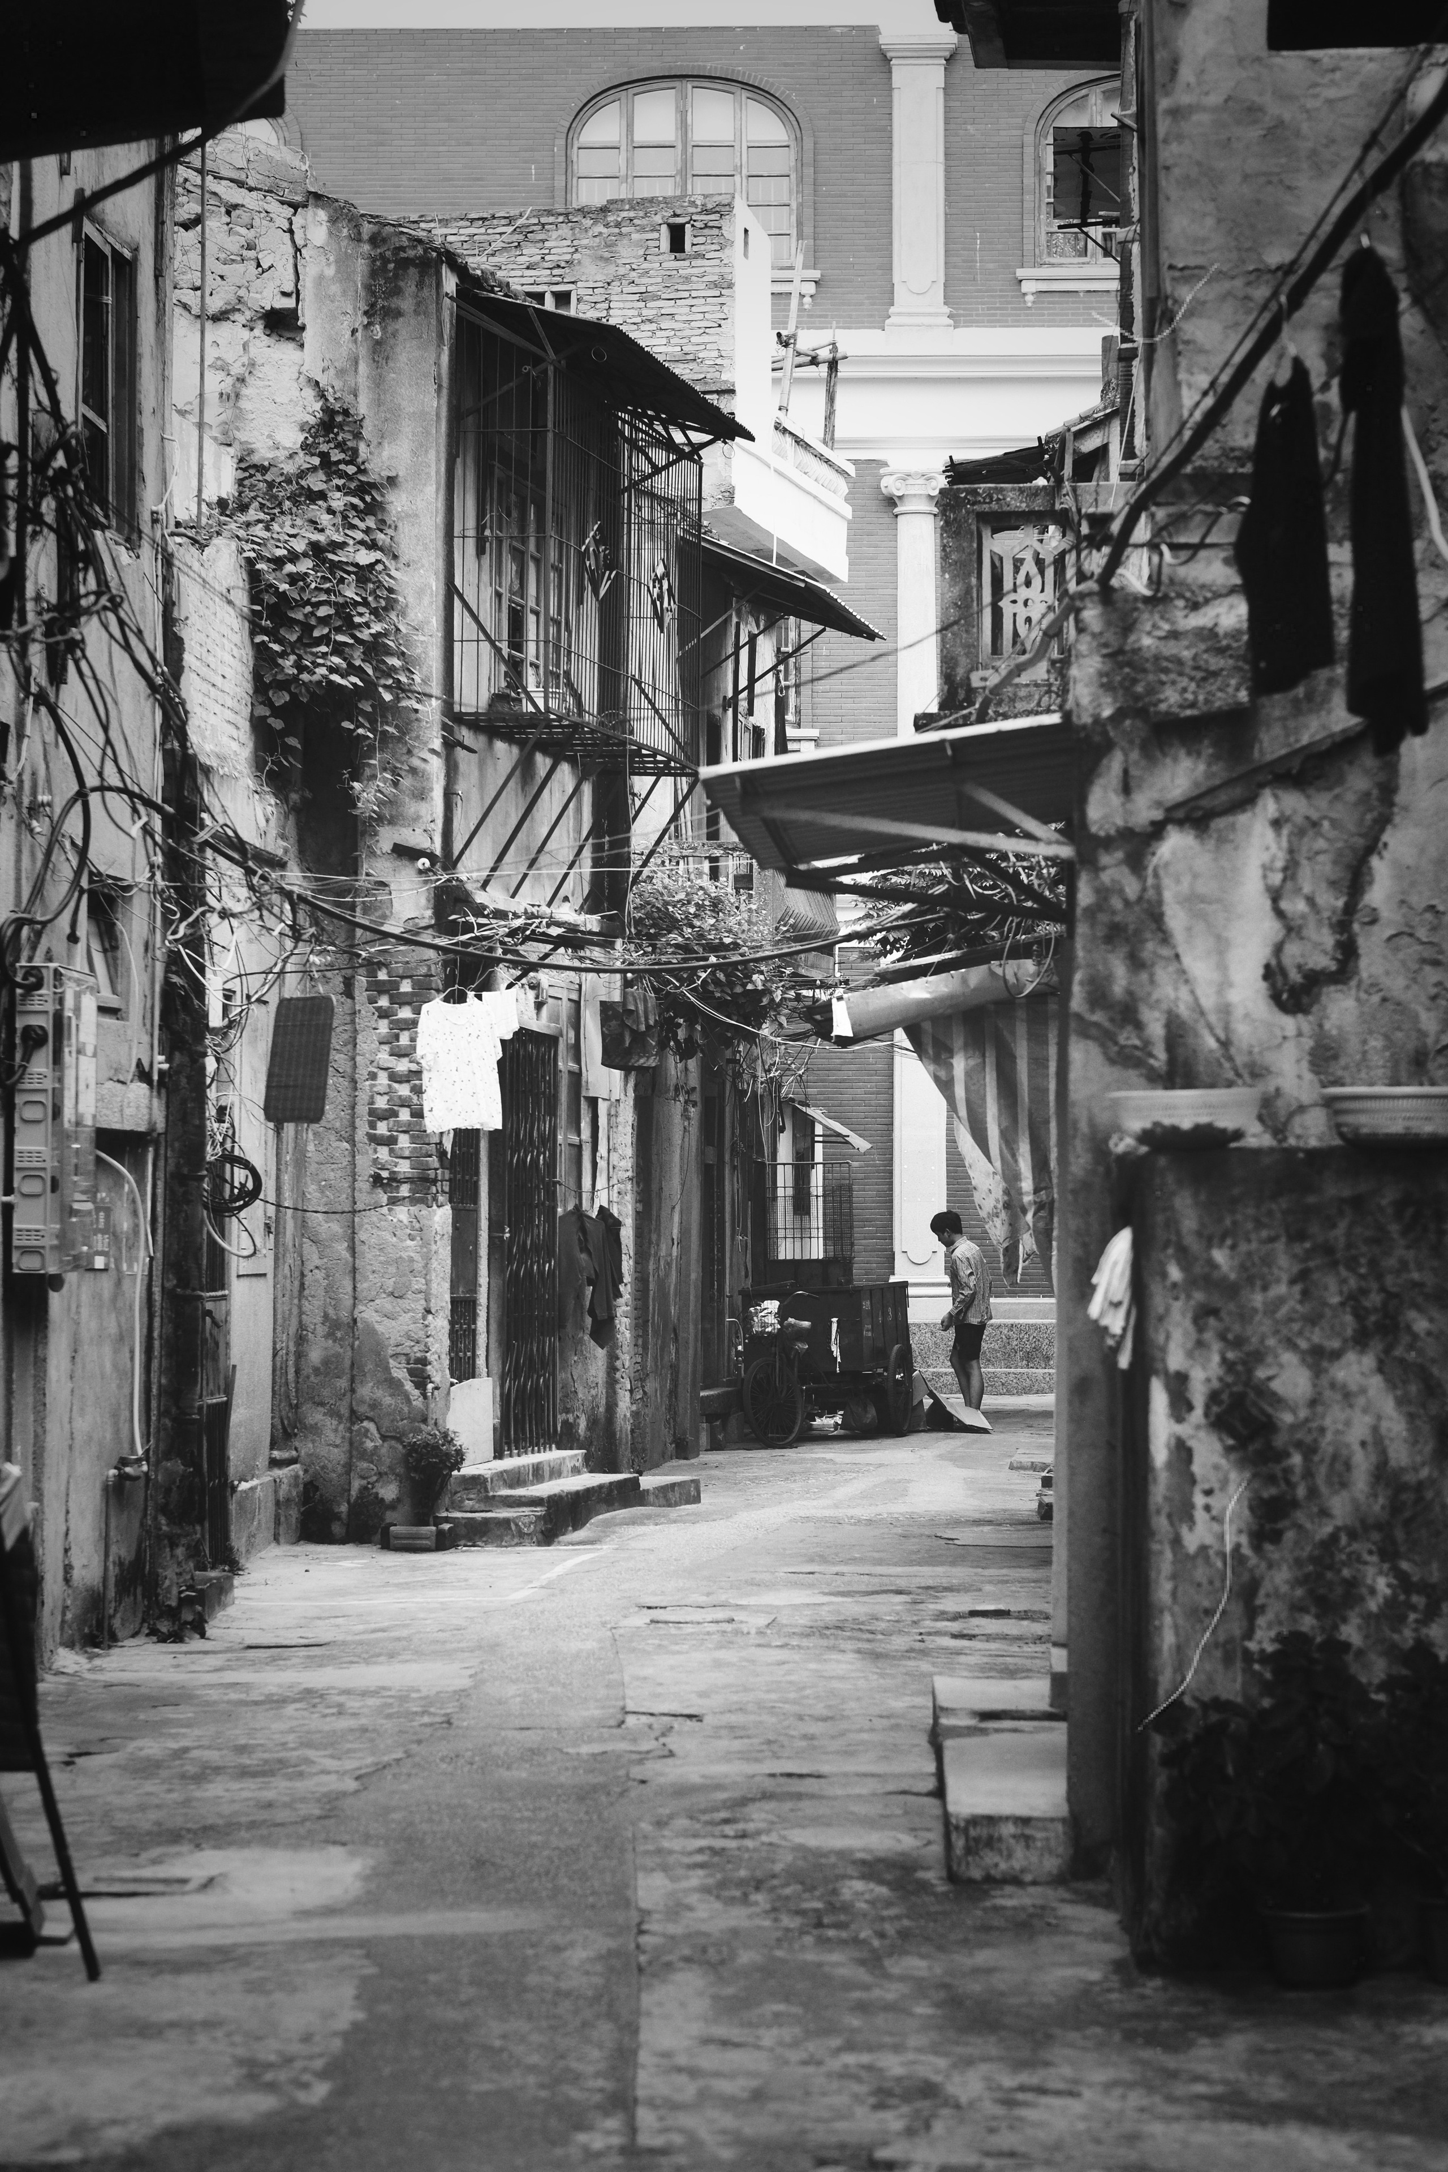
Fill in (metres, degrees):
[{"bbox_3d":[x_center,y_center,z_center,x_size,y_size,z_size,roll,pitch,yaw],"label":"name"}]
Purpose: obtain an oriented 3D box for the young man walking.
[{"bbox_3d":[1.870,1.797,39.800,0.430,1.620,0.480,0,-1,25],"label":"young man walking"}]

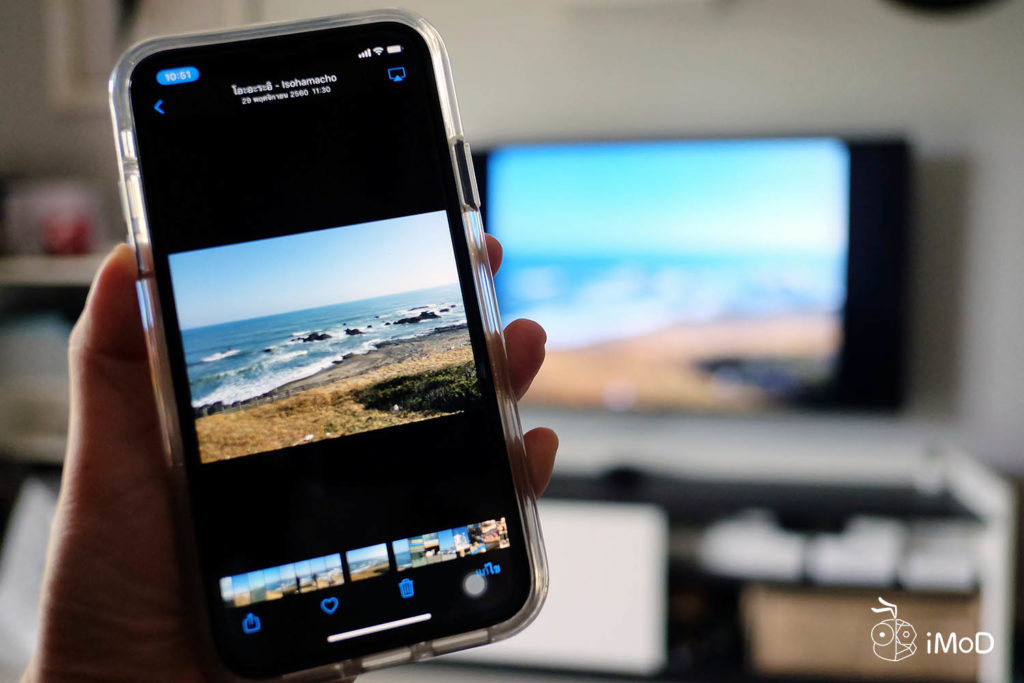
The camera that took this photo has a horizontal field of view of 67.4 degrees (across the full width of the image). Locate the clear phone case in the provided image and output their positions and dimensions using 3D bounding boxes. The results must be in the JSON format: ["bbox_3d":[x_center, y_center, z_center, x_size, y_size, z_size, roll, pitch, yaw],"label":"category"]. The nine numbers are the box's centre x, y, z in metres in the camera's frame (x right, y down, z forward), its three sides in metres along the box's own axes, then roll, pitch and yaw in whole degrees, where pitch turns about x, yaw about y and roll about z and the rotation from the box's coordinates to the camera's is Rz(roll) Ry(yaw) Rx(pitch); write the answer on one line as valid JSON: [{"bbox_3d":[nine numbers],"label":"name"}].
[{"bbox_3d":[-0.044,-0.001,0.191,0.080,0.158,0.012,-10,-4,-7],"label":"clear phone case"}]

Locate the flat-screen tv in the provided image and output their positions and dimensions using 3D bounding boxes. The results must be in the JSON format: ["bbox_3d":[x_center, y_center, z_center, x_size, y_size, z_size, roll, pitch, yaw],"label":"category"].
[{"bbox_3d":[0.345,-0.148,1.802,1.100,0.617,0.060,0,3,6],"label":"flat-screen tv"}]

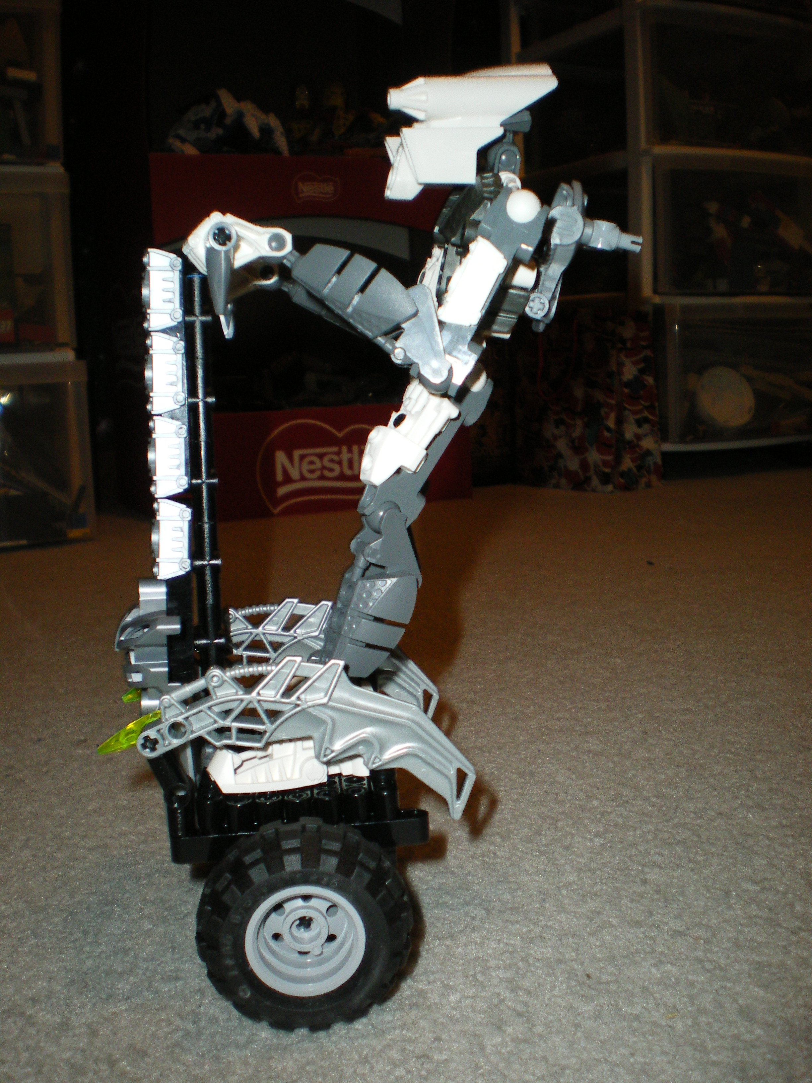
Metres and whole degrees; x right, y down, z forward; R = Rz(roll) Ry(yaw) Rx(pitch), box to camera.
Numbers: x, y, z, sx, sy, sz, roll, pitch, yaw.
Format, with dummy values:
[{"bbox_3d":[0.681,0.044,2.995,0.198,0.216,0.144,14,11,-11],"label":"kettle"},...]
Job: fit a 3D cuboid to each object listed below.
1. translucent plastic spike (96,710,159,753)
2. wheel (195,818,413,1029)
[{"bbox_3d":[-0.078,0.056,0.322,0.022,0.009,0.008,-23,10,-2],"label":"translucent plastic spike"},{"bbox_3d":[-0.026,0.100,0.297,0.056,0.056,0.026,-2,10,-5],"label":"wheel"}]

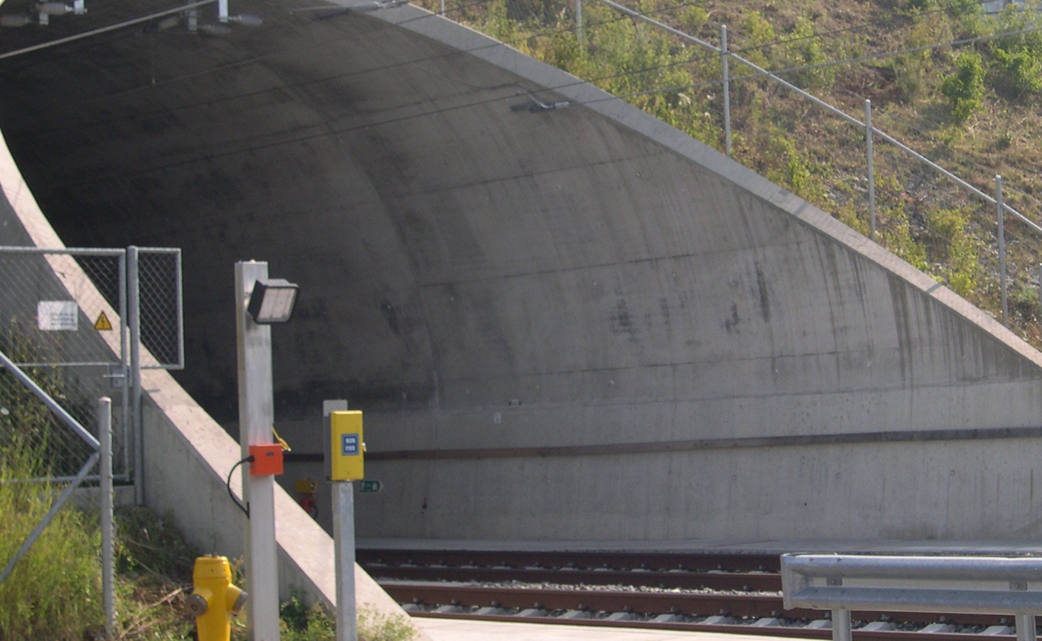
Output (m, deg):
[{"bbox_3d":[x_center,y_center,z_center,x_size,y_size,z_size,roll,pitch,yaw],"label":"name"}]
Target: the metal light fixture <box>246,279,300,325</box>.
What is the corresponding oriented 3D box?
[{"bbox_3d":[-1.728,-0.128,12.000,0.265,0.275,0.140,-2,29,-40],"label":"metal light fixture"}]

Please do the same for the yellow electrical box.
[{"bbox_3d":[-1.125,0.812,11.150,0.188,0.450,0.108,0,-3,-29],"label":"yellow electrical box"}]

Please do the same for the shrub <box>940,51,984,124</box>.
[{"bbox_3d":[8.334,-4.409,32.500,0.800,1.300,0.750,-3,-3,10],"label":"shrub"}]

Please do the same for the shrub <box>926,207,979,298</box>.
[{"bbox_3d":[6.425,-1.018,25.600,0.760,1.280,0.750,-3,-3,11],"label":"shrub"}]

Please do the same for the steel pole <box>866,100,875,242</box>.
[{"bbox_3d":[5.089,-2.173,25.054,0.062,2.101,0.062,-4,-4,37],"label":"steel pole"}]

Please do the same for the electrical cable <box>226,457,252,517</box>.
[{"bbox_3d":[-1.871,1.106,11.420,0.155,0.400,0.090,-1,-3,-26],"label":"electrical cable"}]

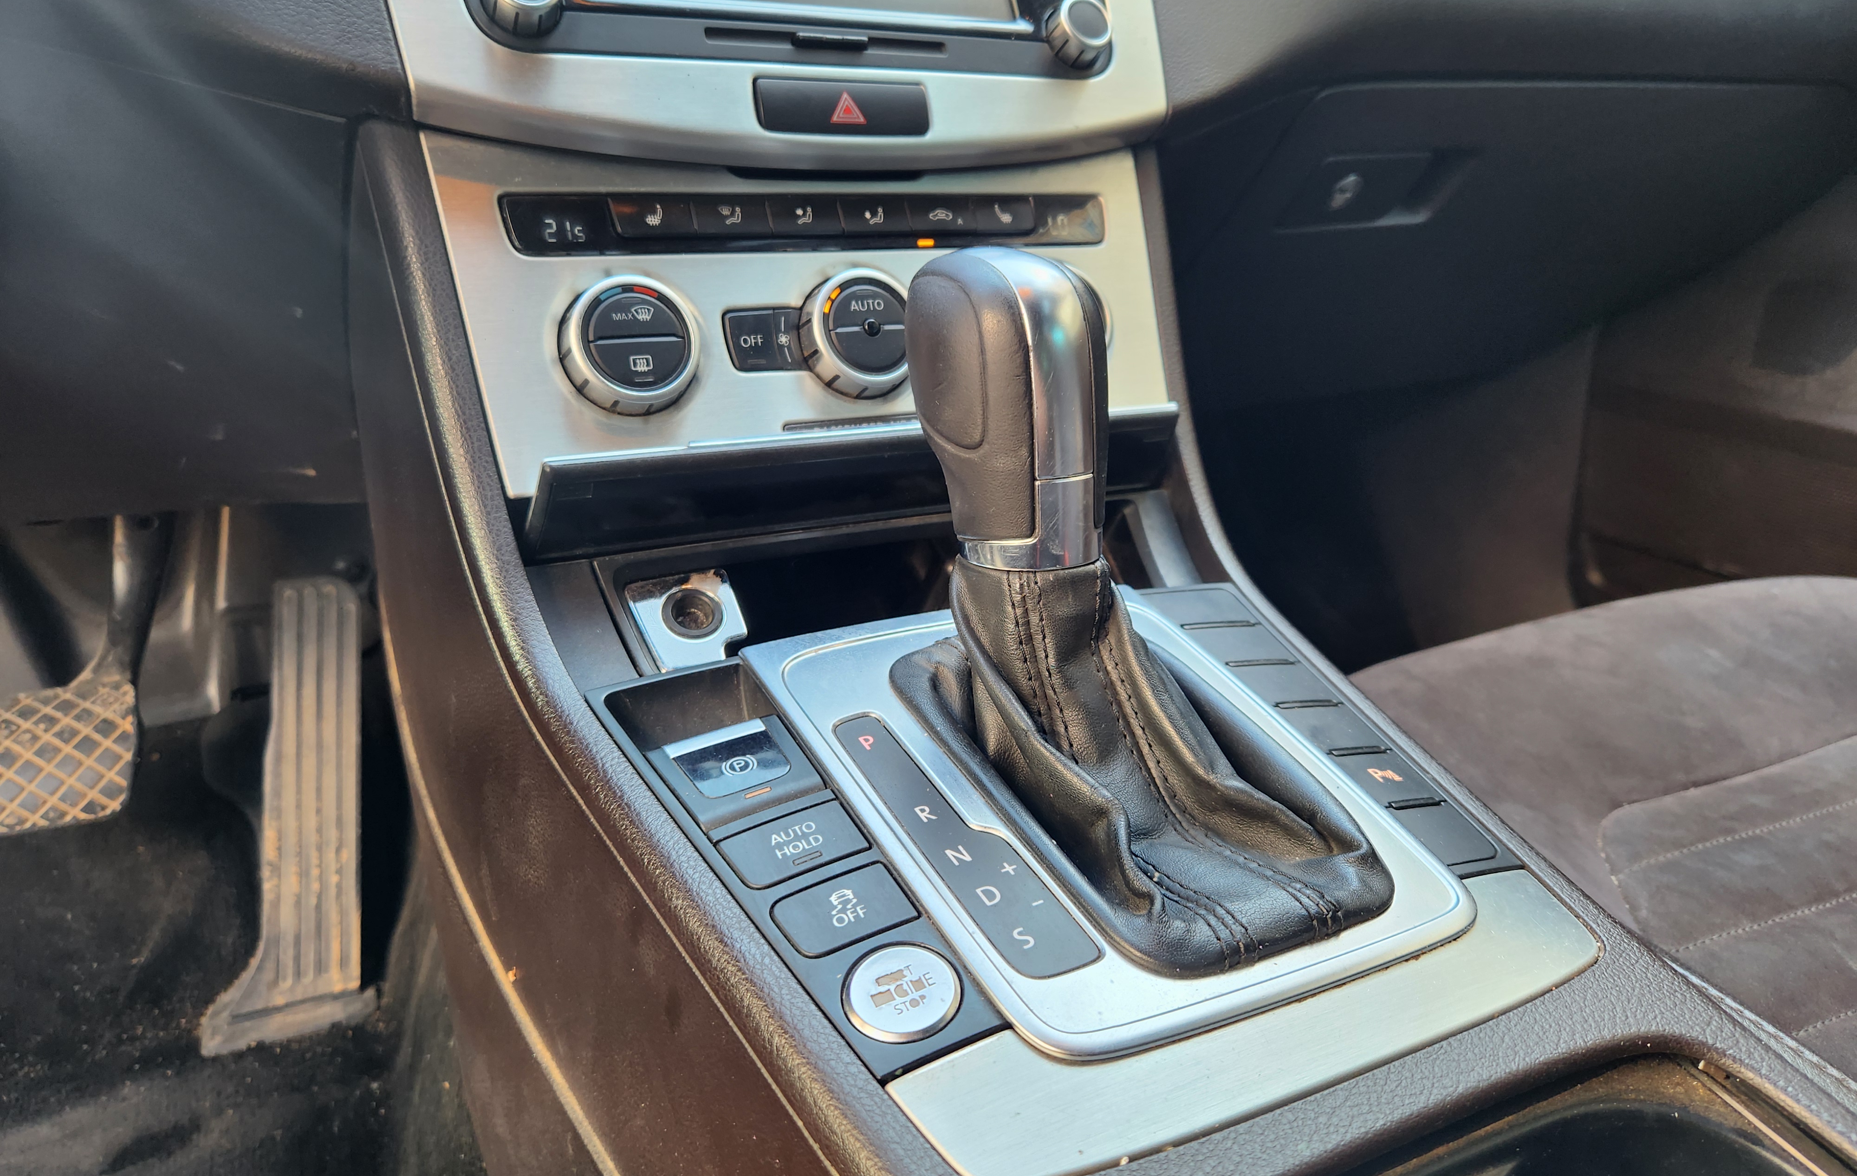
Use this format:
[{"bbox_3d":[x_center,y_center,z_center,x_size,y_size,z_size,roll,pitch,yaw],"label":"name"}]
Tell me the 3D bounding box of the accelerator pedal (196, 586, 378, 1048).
[{"bbox_3d":[-0.342,0.115,0.681,0.078,0.240,0.045,2,-16,-24],"label":"accelerator pedal"}]

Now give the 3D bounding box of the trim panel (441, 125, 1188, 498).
[{"bbox_3d":[-0.024,-0.097,0.411,0.256,0.113,0.022,-9,-7,-26],"label":"trim panel"}]

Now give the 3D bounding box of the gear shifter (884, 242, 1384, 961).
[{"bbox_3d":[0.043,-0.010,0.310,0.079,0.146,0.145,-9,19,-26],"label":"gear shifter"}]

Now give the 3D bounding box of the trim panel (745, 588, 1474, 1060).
[{"bbox_3d":[0.044,0.052,0.320,0.139,0.015,0.157,-9,33,-26],"label":"trim panel"}]

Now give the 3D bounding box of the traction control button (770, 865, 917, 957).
[{"bbox_3d":[-0.019,0.073,0.272,0.029,0.009,0.019,-13,35,-24],"label":"traction control button"}]

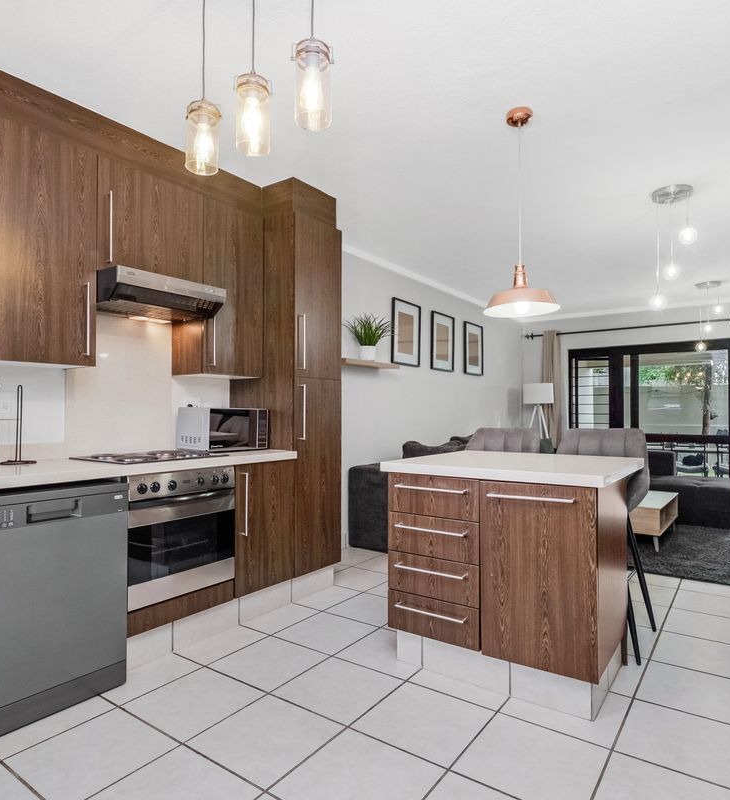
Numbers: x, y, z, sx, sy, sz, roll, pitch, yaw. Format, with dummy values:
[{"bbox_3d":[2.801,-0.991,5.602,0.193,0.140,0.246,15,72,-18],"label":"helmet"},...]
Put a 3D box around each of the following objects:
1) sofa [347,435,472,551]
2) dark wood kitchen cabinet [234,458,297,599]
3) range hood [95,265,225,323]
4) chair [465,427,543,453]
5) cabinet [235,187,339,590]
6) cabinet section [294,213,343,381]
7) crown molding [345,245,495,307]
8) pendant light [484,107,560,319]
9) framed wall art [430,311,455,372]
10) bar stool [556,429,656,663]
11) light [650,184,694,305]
[{"bbox_3d":[1.122,0.881,5.180,0.980,0.840,2.754,-1,-2,38],"label":"sofa"},{"bbox_3d":[-0.801,0.727,3.045,0.595,0.705,0.452,-1,-2,36],"label":"dark wood kitchen cabinet"},{"bbox_3d":[-1.161,-0.530,2.690,0.503,0.160,0.610,-1,-2,36],"label":"range hood"},{"bbox_3d":[0.747,0.708,3.025,0.480,1.072,0.550,-1,-2,36],"label":"chair"},{"bbox_3d":[-0.541,-0.138,3.437,0.605,2.475,0.456,-1,-2,36],"label":"cabinet"},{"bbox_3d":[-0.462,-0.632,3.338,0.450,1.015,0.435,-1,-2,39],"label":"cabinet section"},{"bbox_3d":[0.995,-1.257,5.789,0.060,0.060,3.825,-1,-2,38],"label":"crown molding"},{"bbox_3d":[0.766,-0.898,2.459,0.380,1.050,0.380,-1,-2,36],"label":"pendant light"},{"bbox_3d":[0.898,-0.663,5.683,0.030,0.632,0.500,-1,-2,38],"label":"framed wall art"},{"bbox_3d":[1.239,0.700,2.667,0.480,1.091,0.510,-1,-2,37],"label":"bar stool"},{"bbox_3d":[2.020,-0.976,3.274,0.270,0.740,0.270,-1,-2,37],"label":"light"}]

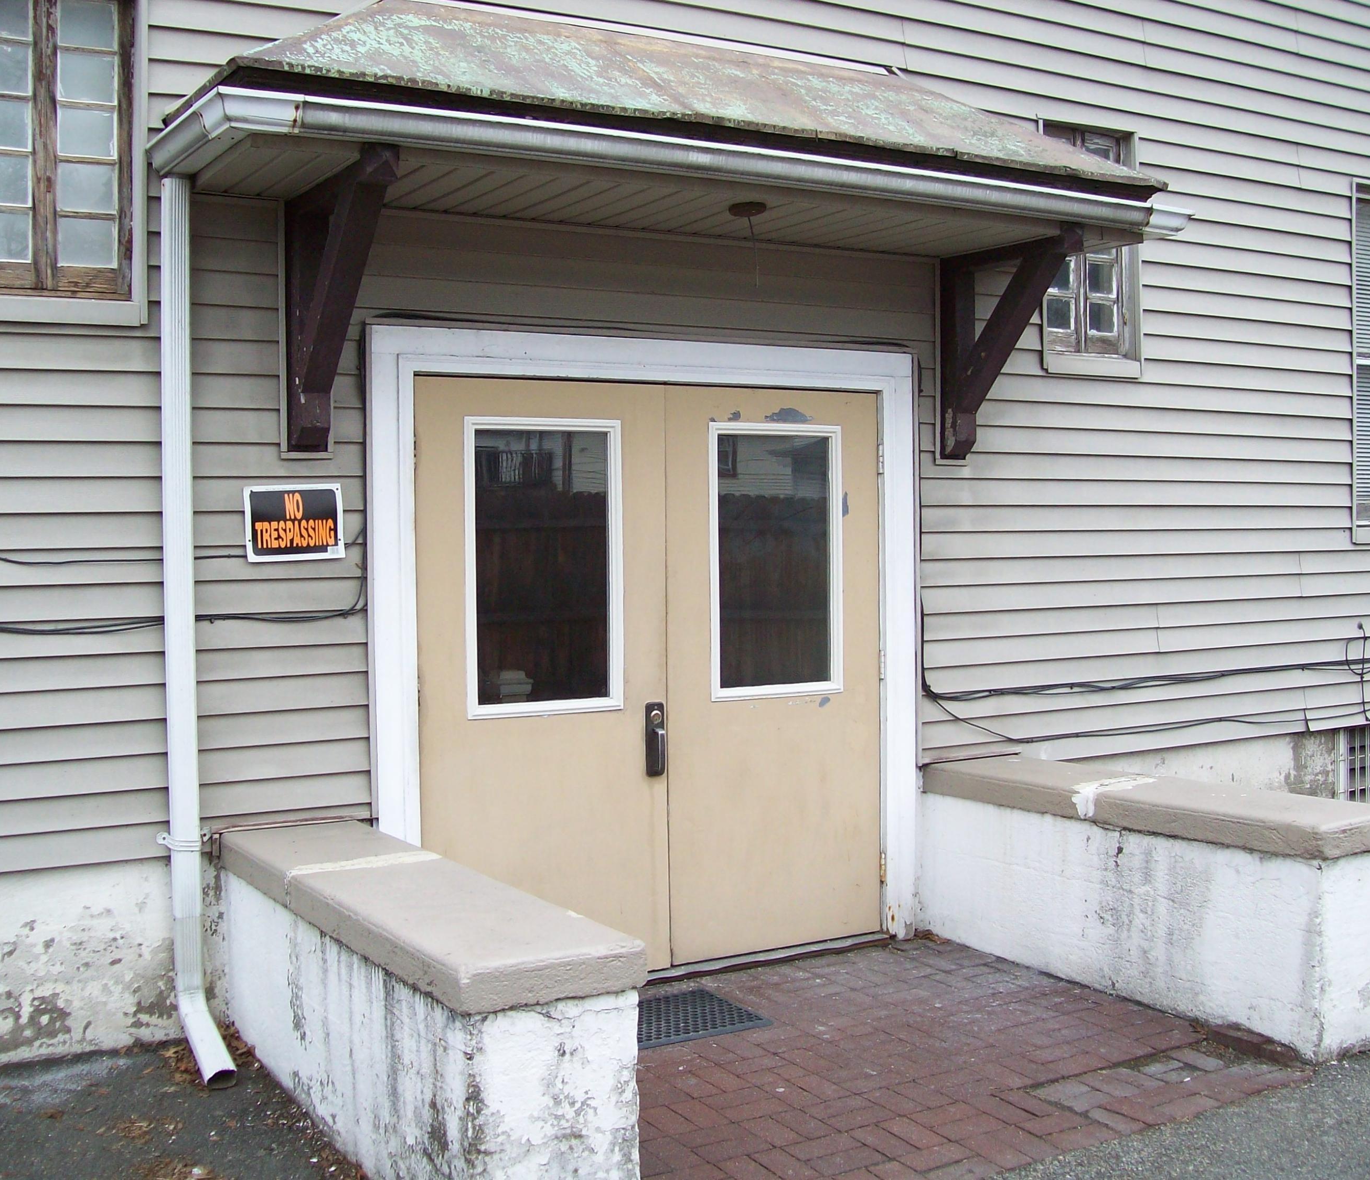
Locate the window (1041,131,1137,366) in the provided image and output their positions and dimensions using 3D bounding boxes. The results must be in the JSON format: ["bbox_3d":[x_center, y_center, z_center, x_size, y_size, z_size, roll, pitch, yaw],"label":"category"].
[{"bbox_3d":[1.639,-1.391,6.628,0.506,0.977,0.100,-2,2,-30],"label":"window"}]

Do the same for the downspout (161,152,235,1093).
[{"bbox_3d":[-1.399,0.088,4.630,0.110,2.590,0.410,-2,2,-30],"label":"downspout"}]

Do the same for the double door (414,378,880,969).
[{"bbox_3d":[-0.063,0.307,5.704,1.830,2.031,0.060,-2,2,-30],"label":"double door"}]

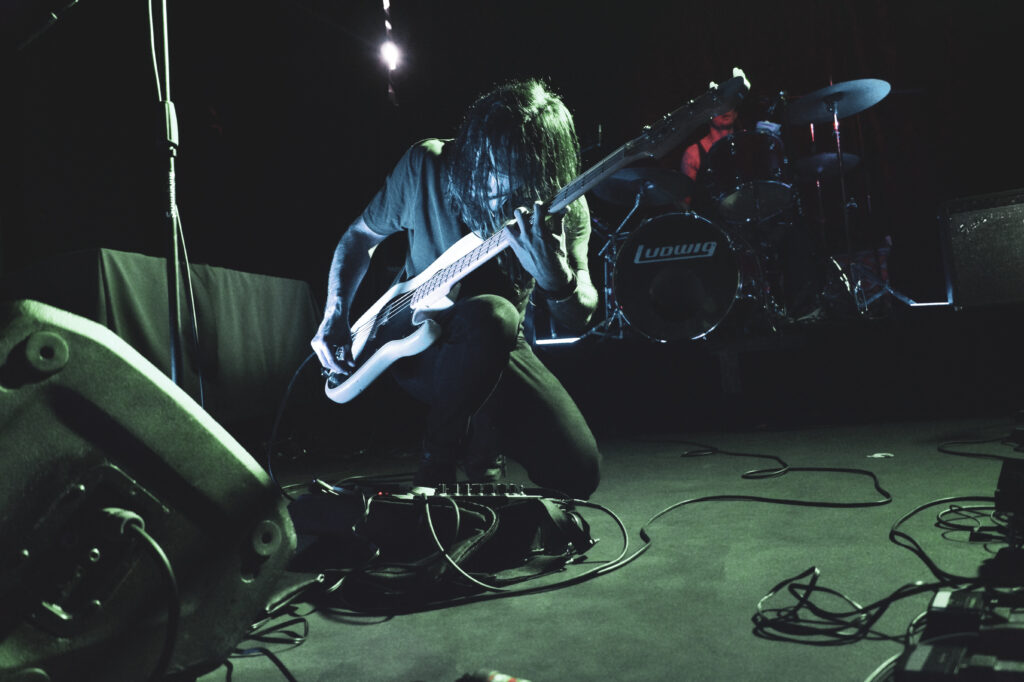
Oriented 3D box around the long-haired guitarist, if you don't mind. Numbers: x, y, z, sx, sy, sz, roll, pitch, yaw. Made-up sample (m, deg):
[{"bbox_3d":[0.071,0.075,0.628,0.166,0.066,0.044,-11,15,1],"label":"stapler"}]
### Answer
[{"bbox_3d":[-0.150,-0.065,1.850,0.660,0.940,0.820,-3,-2,-12],"label":"long-haired guitarist"}]

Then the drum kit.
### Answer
[{"bbox_3d":[1.110,-0.620,3.970,1.600,1.250,1.350,-5,-2,25],"label":"drum kit"}]

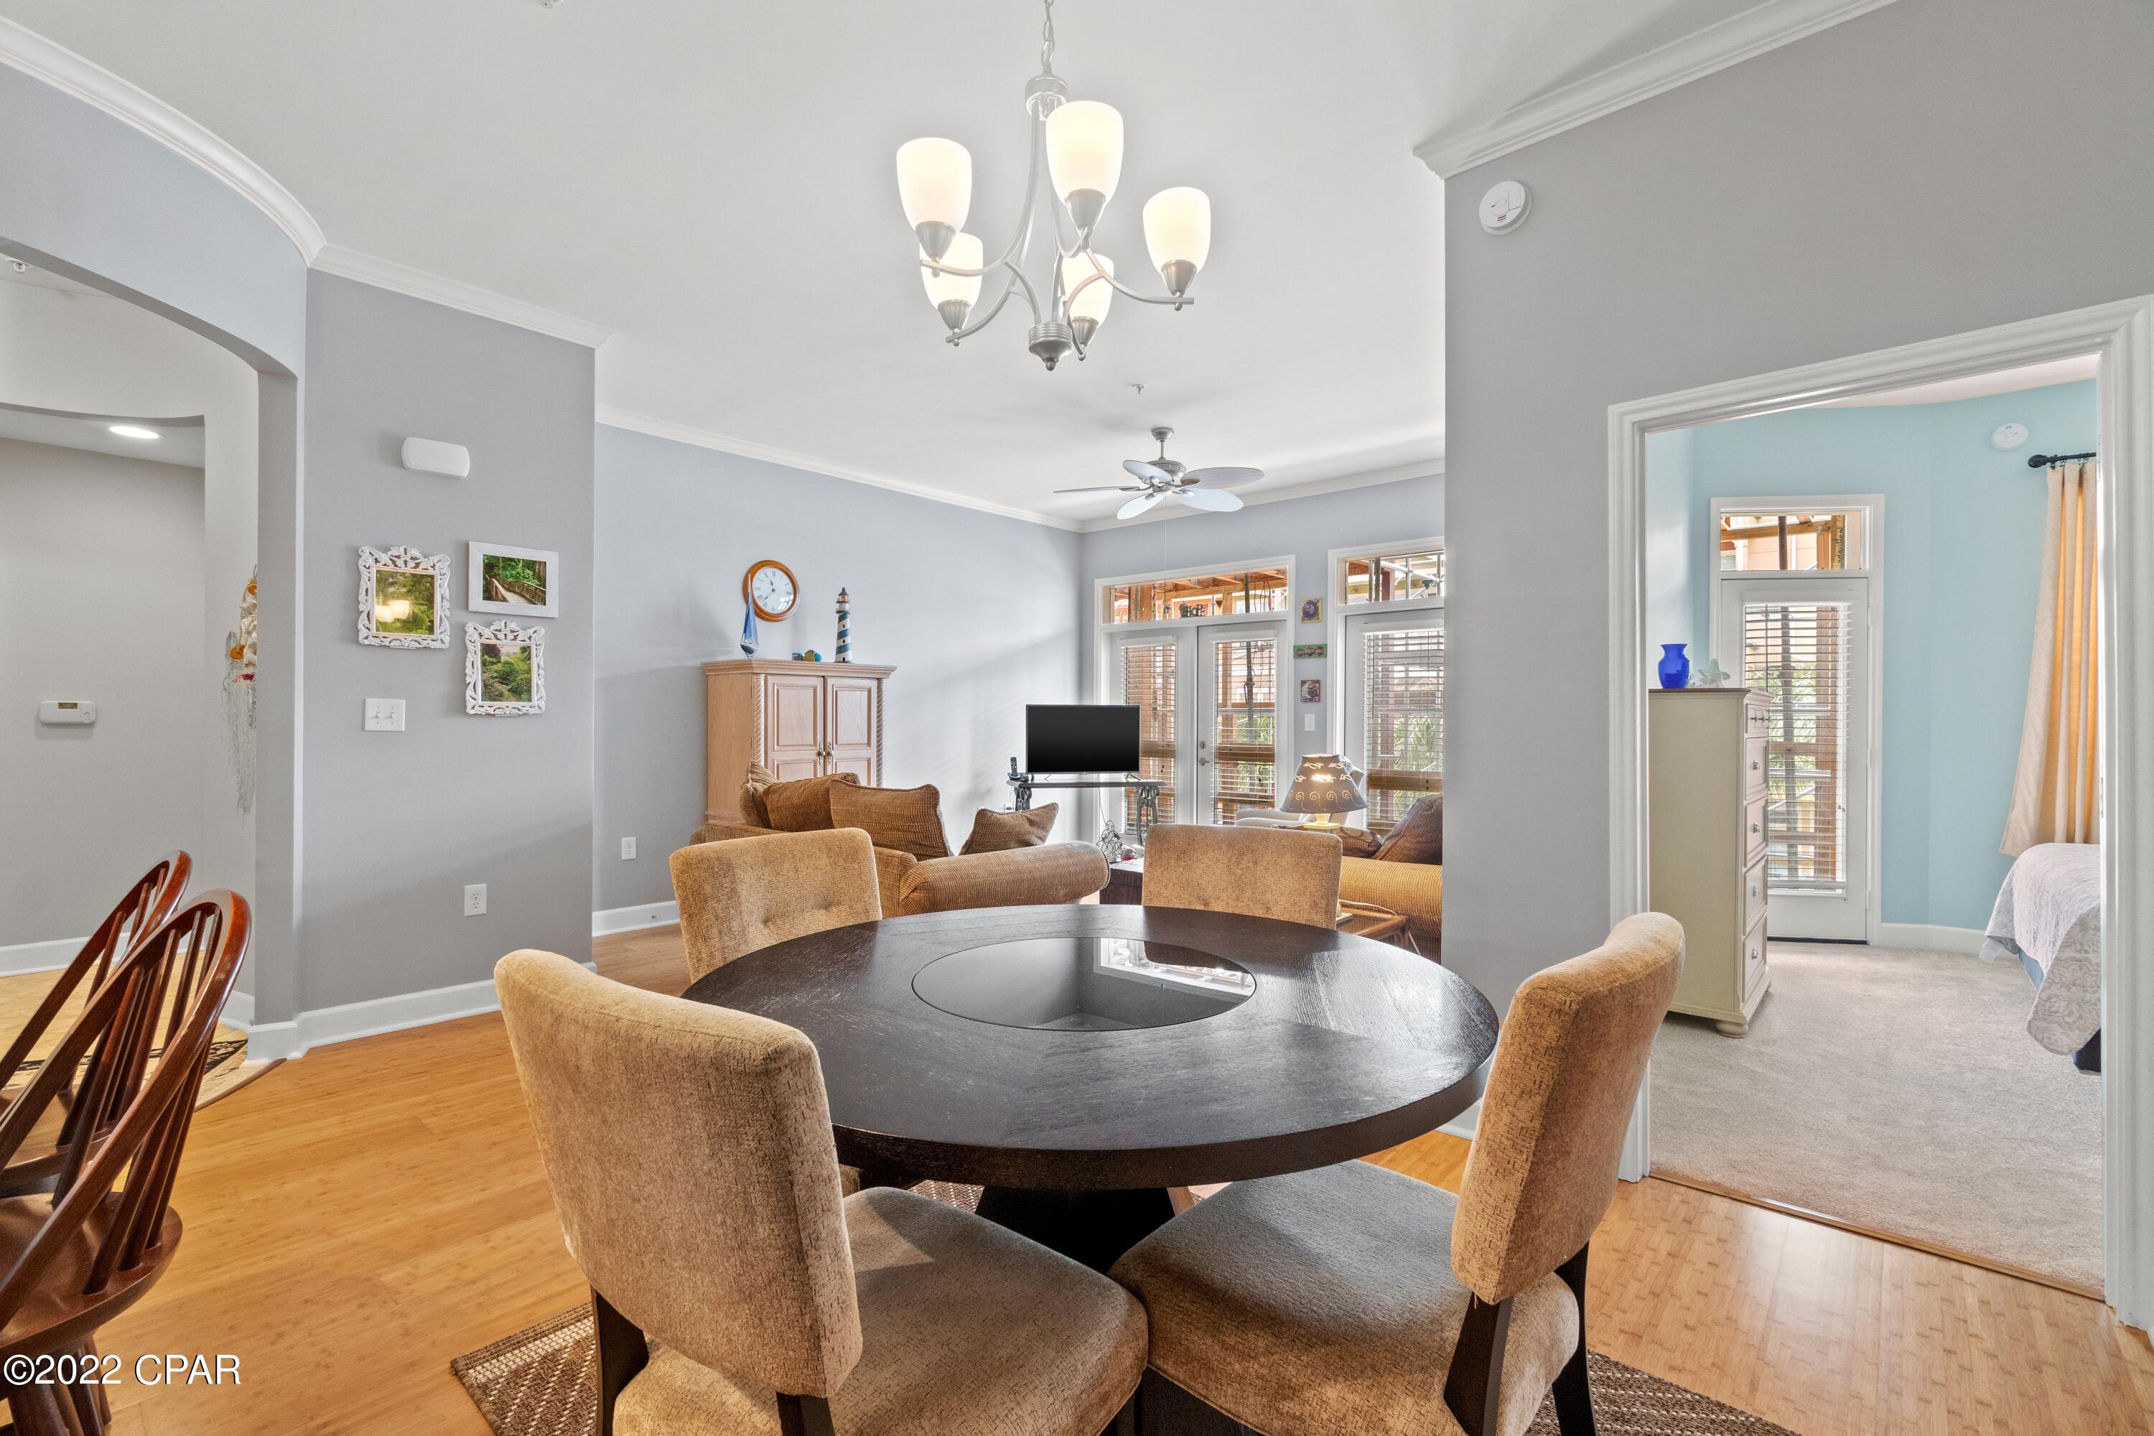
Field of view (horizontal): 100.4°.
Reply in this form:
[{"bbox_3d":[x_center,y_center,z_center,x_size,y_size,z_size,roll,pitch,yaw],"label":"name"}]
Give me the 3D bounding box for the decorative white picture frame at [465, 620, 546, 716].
[{"bbox_3d":[-2.462,-0.213,3.882,0.025,0.397,0.297,0,-1,43],"label":"decorative white picture frame"}]

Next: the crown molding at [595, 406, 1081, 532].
[{"bbox_3d":[-1.449,-1.738,6.660,0.075,0.085,4.526,0,-1,42],"label":"crown molding"}]

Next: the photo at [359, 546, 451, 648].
[{"bbox_3d":[-2.705,-0.475,3.623,0.026,0.400,0.305,0,-1,42],"label":"photo"}]

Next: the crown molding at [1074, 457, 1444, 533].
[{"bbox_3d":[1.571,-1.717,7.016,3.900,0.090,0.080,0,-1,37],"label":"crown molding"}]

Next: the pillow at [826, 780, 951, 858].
[{"bbox_3d":[-0.833,0.529,4.076,0.620,0.470,0.190,0,13,42],"label":"pillow"}]

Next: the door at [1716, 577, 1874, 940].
[{"bbox_3d":[4.130,0.237,5.172,0.810,2.062,0.050,0,0,6],"label":"door"}]

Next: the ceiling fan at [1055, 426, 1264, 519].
[{"bbox_3d":[0.521,-1.560,5.519,1.330,0.430,1.330,0,0,0],"label":"ceiling fan"}]

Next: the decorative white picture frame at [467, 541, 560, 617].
[{"bbox_3d":[-2.441,-0.595,3.908,0.025,0.296,0.348,0,-1,43],"label":"decorative white picture frame"}]

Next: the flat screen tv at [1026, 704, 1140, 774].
[{"bbox_3d":[0.056,0.174,7.250,0.910,0.550,0.080,0,0,-6],"label":"flat screen tv"}]

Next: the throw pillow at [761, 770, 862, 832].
[{"bbox_3d":[-1.353,0.493,4.577,0.580,0.470,0.200,0,-1,43],"label":"throw pillow"}]

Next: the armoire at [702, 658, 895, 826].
[{"bbox_3d":[-1.786,0.467,5.835,0.560,1.610,1.010,0,-1,43],"label":"armoire"}]

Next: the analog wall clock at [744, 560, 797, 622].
[{"bbox_3d":[-2.036,-0.853,6.011,0.050,0.395,0.395,0,-1,42],"label":"analog wall clock"}]

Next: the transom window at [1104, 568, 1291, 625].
[{"bbox_3d":[0.951,-1.022,7.627,1.860,0.360,0.090,0,-1,42],"label":"transom window"}]

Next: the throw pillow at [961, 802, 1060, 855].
[{"bbox_3d":[-0.315,0.606,4.284,0.150,0.410,0.460,26,16,39],"label":"throw pillow"}]

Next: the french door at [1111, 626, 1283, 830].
[{"bbox_3d":[0.961,0.267,7.607,1.800,2.040,0.080,0,-1,42],"label":"french door"}]

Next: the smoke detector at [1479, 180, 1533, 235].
[{"bbox_3d":[1.291,-1.555,2.724,0.152,0.152,0.040,0,-1,42],"label":"smoke detector"}]

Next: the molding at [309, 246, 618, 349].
[{"bbox_3d":[-2.527,-1.750,3.782,0.080,0.085,1.097,0,-1,43],"label":"molding"}]

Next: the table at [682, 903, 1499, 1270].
[{"bbox_3d":[0.008,0.862,1.669,1.370,0.760,1.370,0,-1,42],"label":"table"}]

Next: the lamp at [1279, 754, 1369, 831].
[{"bbox_3d":[0.885,0.423,3.200,0.310,0.580,0.310,0,0,0],"label":"lamp"}]

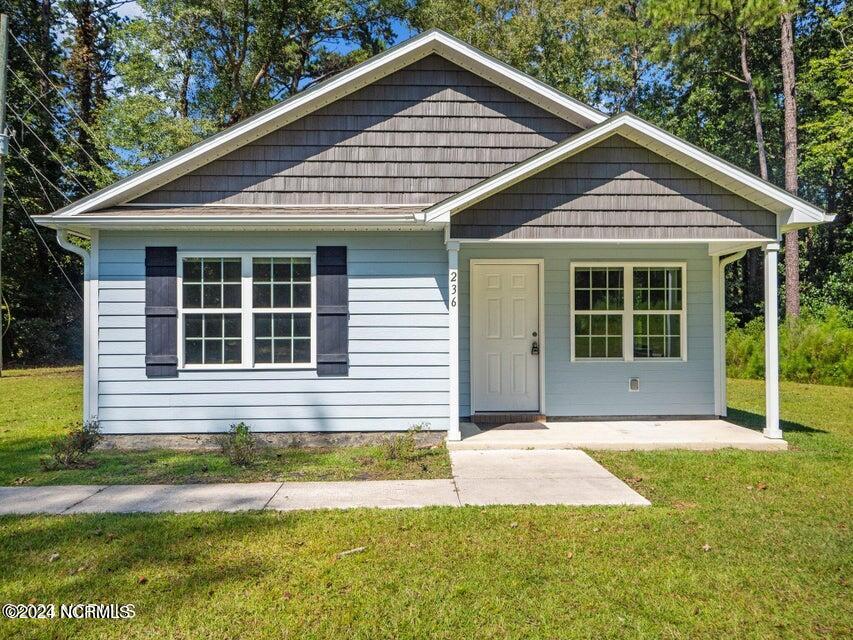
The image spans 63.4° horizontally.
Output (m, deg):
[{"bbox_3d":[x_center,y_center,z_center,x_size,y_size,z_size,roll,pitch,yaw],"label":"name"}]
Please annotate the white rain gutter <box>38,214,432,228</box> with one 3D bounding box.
[{"bbox_3d":[-2.140,-1.090,7.690,4.300,0.150,0.130,0,-1,-2],"label":"white rain gutter"}]

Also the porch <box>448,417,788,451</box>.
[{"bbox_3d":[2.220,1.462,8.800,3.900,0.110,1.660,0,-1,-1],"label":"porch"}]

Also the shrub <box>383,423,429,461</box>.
[{"bbox_3d":[-0.228,1.315,7.500,0.480,0.410,0.420,0,-1,-2],"label":"shrub"}]

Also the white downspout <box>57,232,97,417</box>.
[{"bbox_3d":[-4.120,0.130,8.130,0.440,2.390,0.100,0,0,-1],"label":"white downspout"}]

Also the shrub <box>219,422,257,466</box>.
[{"bbox_3d":[-2.000,1.307,7.300,0.380,0.440,0.380,0,-1,-2],"label":"shrub"}]

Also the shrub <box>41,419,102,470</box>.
[{"bbox_3d":[-3.730,1.275,7.250,0.580,0.490,0.520,0,-1,-2],"label":"shrub"}]

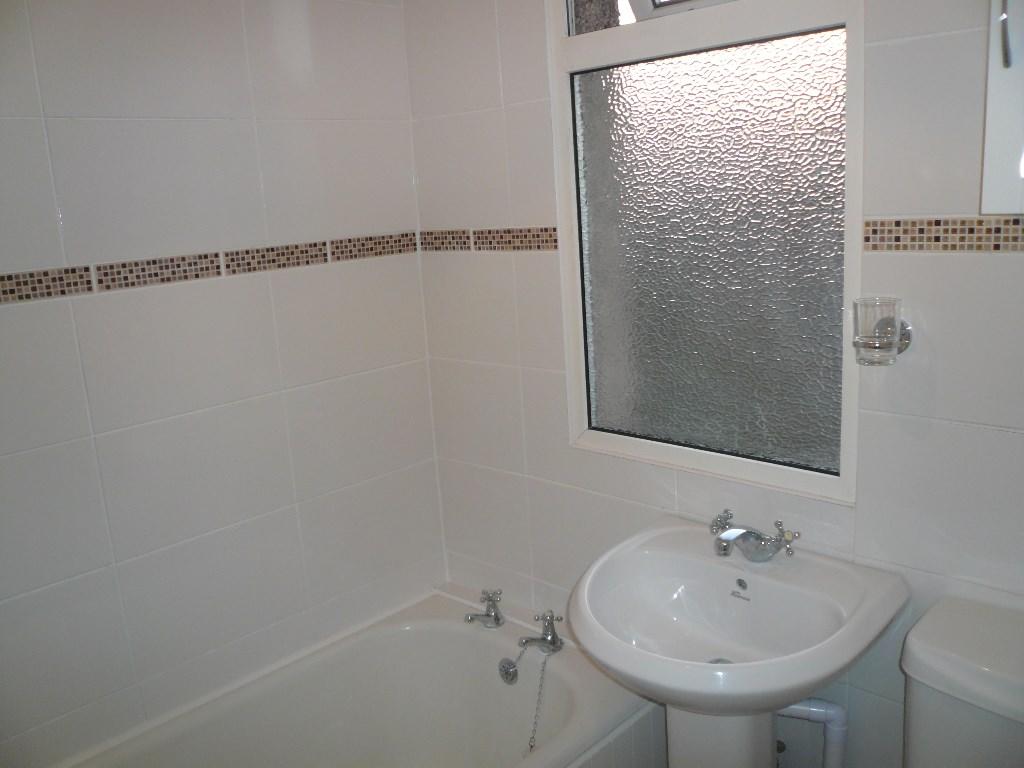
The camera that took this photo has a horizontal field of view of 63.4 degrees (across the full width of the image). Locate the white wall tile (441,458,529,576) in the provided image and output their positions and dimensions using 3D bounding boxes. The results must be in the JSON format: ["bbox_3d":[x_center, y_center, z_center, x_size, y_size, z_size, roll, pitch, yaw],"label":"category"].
[{"bbox_3d":[-0.065,0.315,2.001,0.302,0.250,0.009,8,17,43],"label":"white wall tile"}]

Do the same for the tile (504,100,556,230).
[{"bbox_3d":[0.039,-0.447,1.702,0.116,0.250,0.009,8,17,42],"label":"tile"}]

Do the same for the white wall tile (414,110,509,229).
[{"bbox_3d":[-0.114,-0.469,1.843,0.298,0.250,0.009,8,17,42],"label":"white wall tile"}]

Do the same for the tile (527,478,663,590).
[{"bbox_3d":[0.188,0.351,1.764,0.400,0.250,0.009,8,17,43],"label":"tile"}]

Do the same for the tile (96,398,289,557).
[{"bbox_3d":[-0.611,0.173,1.640,0.009,0.250,0.400,9,17,43],"label":"tile"}]

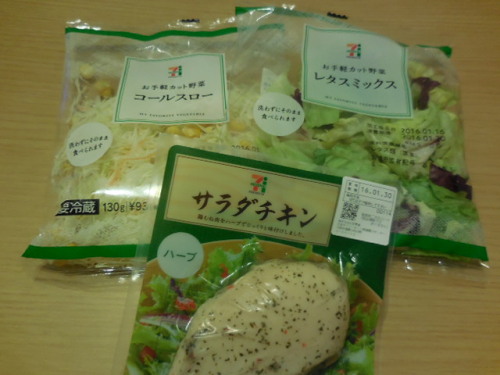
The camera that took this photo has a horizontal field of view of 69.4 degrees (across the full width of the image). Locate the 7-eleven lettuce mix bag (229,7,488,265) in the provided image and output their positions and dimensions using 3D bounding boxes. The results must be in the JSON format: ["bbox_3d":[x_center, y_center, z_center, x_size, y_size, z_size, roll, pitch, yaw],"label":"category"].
[{"bbox_3d":[0.065,-0.044,0.251,0.175,0.049,0.190,6,73,2],"label":"7-eleven lettuce mix bag"}]

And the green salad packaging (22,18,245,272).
[{"bbox_3d":[-0.059,-0.042,0.256,0.175,0.047,0.195,0,74,0],"label":"green salad packaging"}]

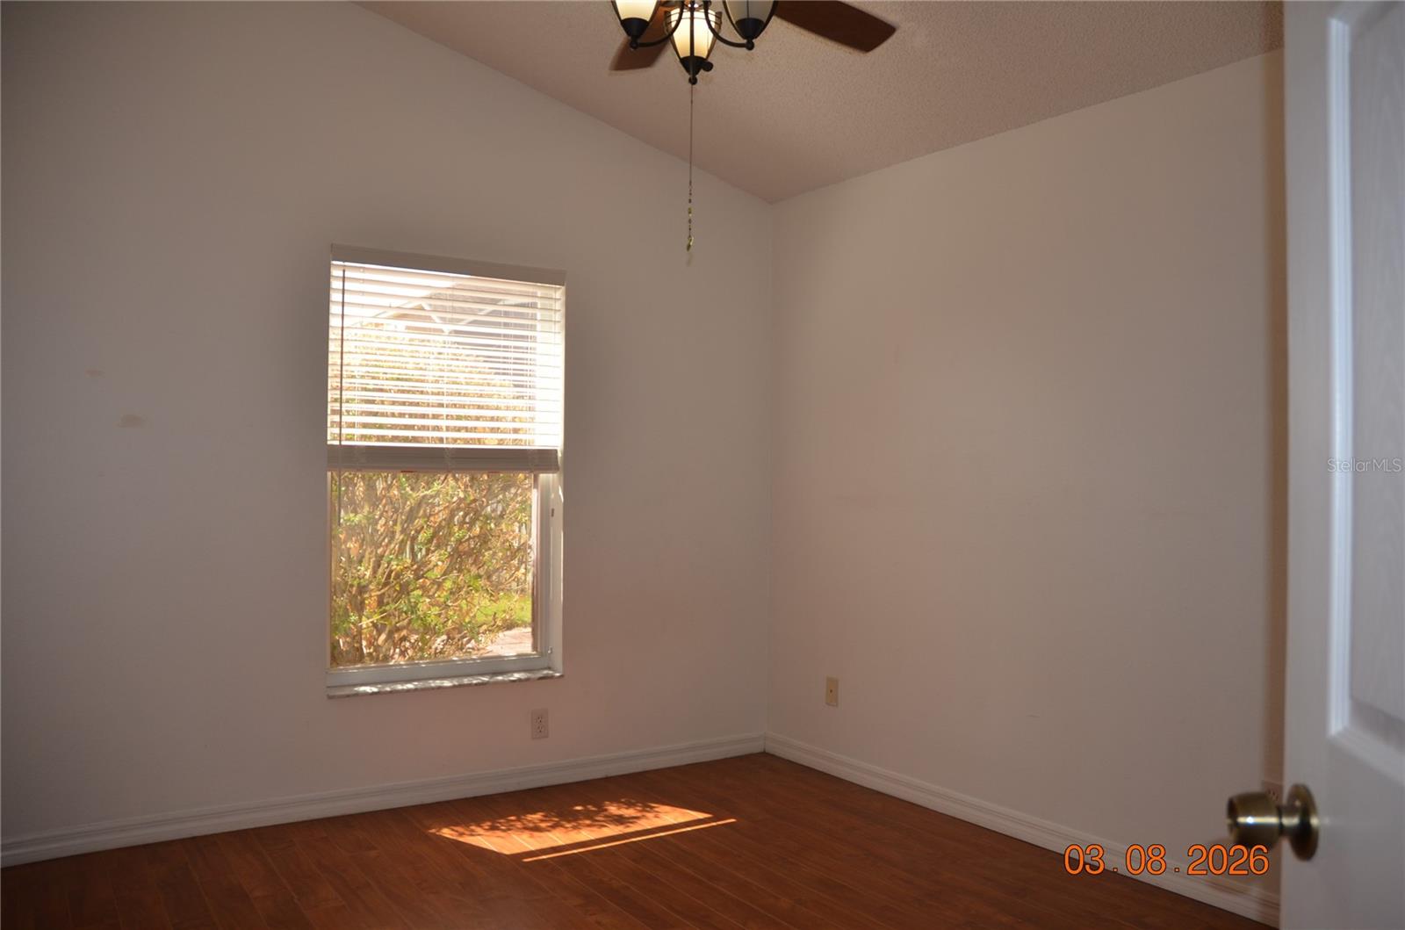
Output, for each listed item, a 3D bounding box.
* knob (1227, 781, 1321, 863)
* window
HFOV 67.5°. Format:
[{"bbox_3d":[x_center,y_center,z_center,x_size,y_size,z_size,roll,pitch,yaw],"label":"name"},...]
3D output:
[{"bbox_3d":[0.505,0.319,0.943,0.062,0.066,0.066,0,0,11],"label":"knob"},{"bbox_3d":[-0.970,0.028,4.051,0.905,1.630,0.110,1,0,-30],"label":"window"}]

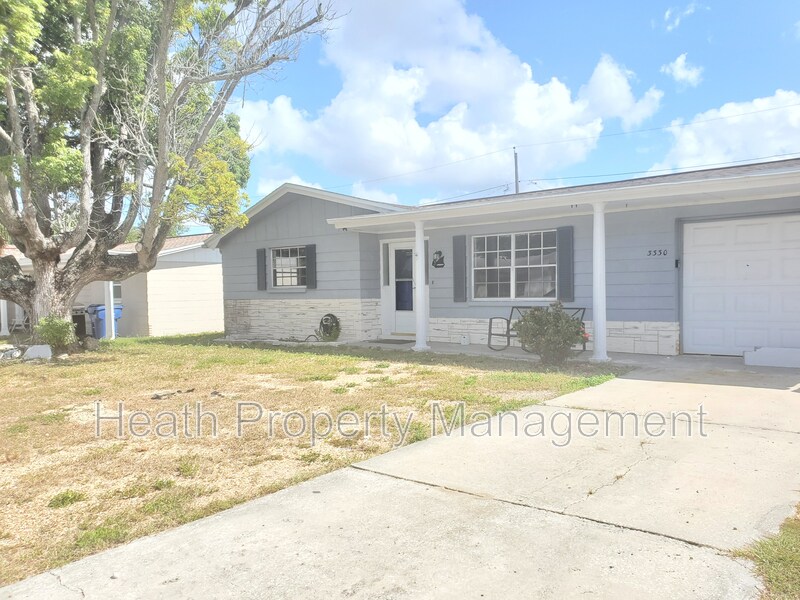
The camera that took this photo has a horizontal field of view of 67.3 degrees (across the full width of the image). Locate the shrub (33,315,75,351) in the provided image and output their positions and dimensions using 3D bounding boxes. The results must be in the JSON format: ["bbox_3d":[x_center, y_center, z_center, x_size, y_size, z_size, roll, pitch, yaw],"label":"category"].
[{"bbox_3d":[-8.026,0.776,14.000,0.870,0.850,0.820,-2,2,-30],"label":"shrub"}]

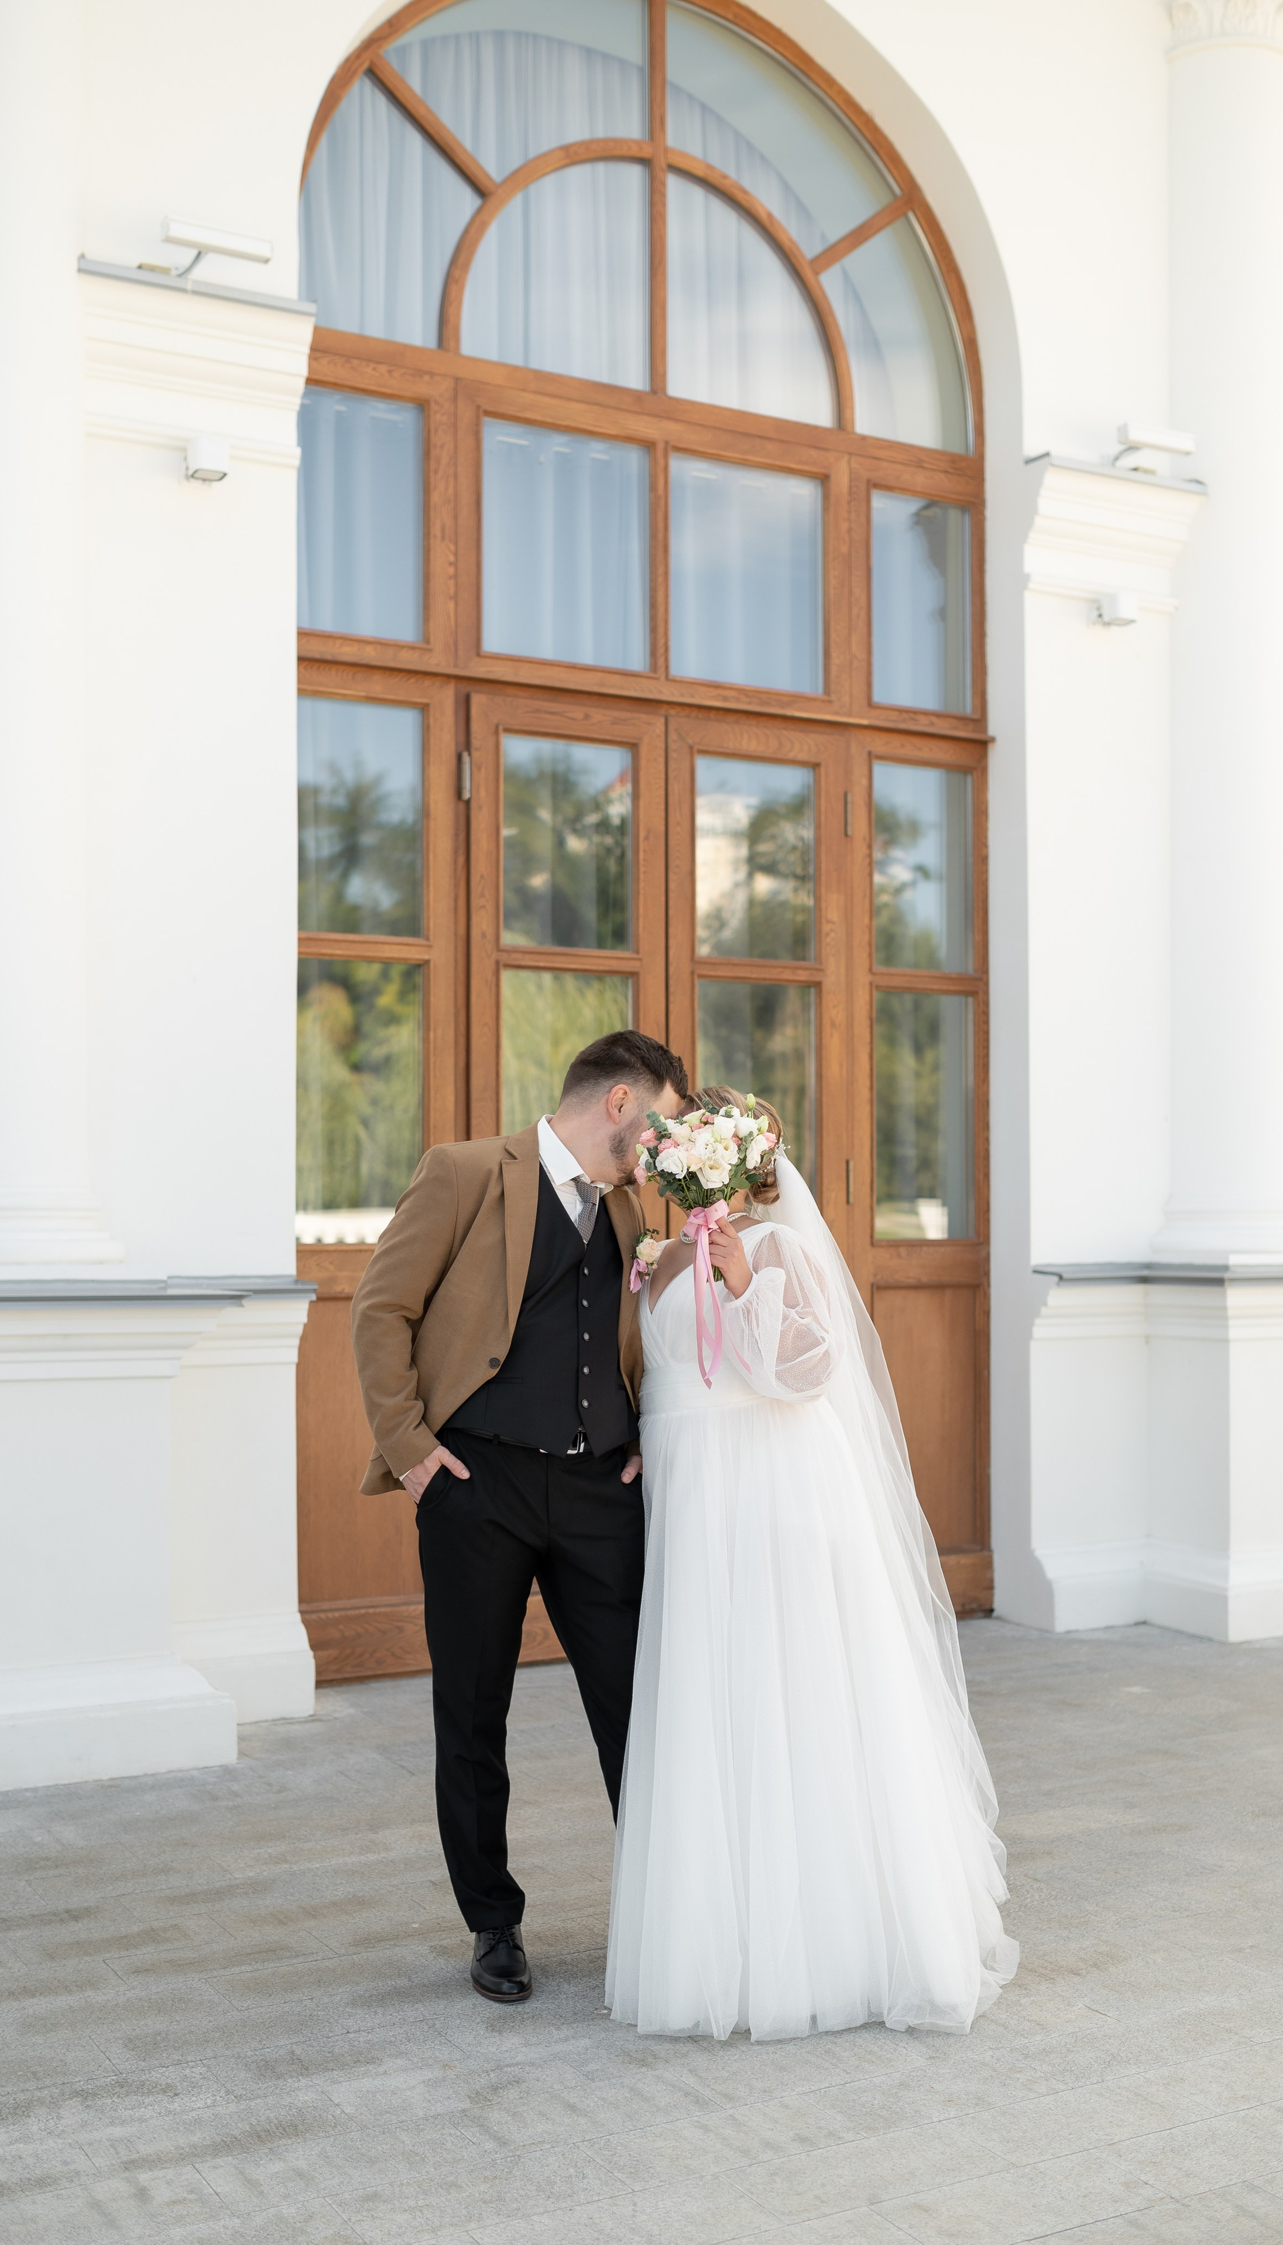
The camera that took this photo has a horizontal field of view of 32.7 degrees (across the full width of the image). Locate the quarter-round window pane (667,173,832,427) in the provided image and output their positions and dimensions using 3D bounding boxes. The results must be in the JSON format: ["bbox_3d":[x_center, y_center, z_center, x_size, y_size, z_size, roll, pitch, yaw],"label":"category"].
[{"bbox_3d":[0.388,-2.833,7.539,0.672,0.771,0.030,1,-3,-27],"label":"quarter-round window pane"}]

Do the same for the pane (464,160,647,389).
[{"bbox_3d":[-0.276,-2.858,7.203,0.676,0.778,0.030,1,-3,-27],"label":"pane"}]

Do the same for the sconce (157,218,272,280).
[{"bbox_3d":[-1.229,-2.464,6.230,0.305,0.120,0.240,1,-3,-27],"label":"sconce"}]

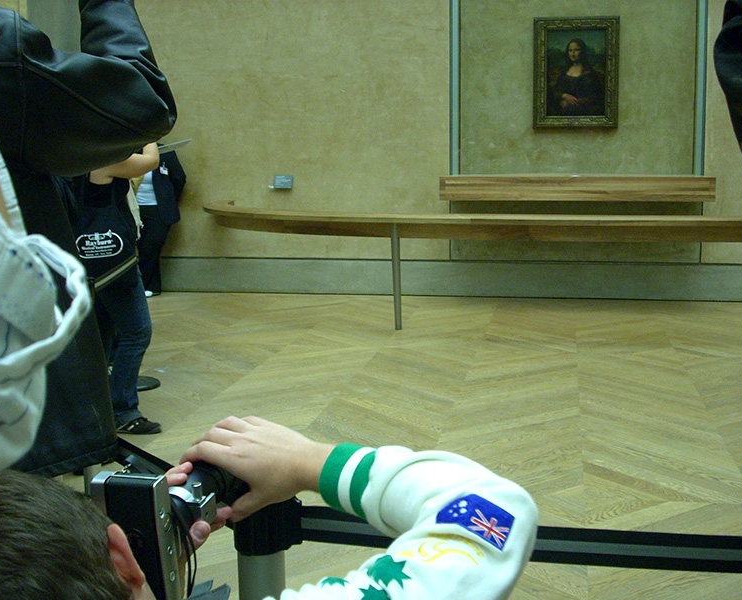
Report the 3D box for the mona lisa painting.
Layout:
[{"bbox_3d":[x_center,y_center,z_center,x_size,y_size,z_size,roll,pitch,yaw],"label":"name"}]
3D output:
[{"bbox_3d":[1.884,-2.080,9.759,0.767,1.009,0.090,1,7,12],"label":"mona lisa painting"}]

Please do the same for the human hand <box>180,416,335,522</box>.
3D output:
[{"bbox_3d":[-0.118,0.179,1.120,0.165,0.110,0.100,2,8,20],"label":"human hand"}]

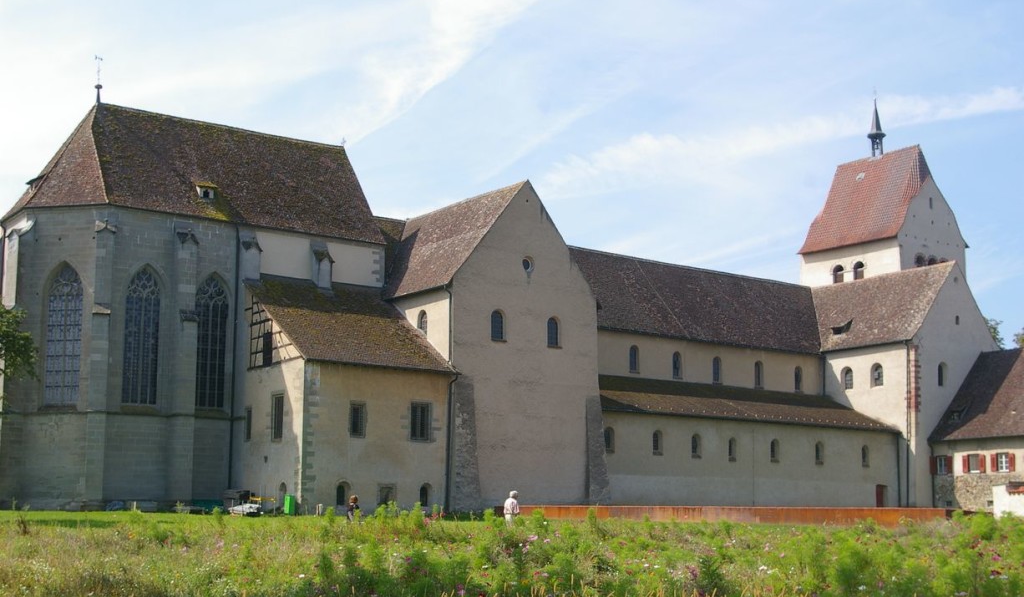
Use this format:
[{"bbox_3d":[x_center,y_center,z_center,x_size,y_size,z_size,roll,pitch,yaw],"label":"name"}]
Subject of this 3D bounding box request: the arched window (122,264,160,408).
[{"bbox_3d":[-20.532,2.097,77.279,1.950,7.600,0.400,7,-12,-37],"label":"arched window"}]

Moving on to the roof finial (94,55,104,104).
[{"bbox_3d":[-24.626,-13.075,83.141,0.500,2.970,0.500,7,-12,-37],"label":"roof finial"}]

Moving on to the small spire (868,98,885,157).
[{"bbox_3d":[33.603,-15.762,128.394,1.350,5.200,1.350,7,-12,-37],"label":"small spire"}]

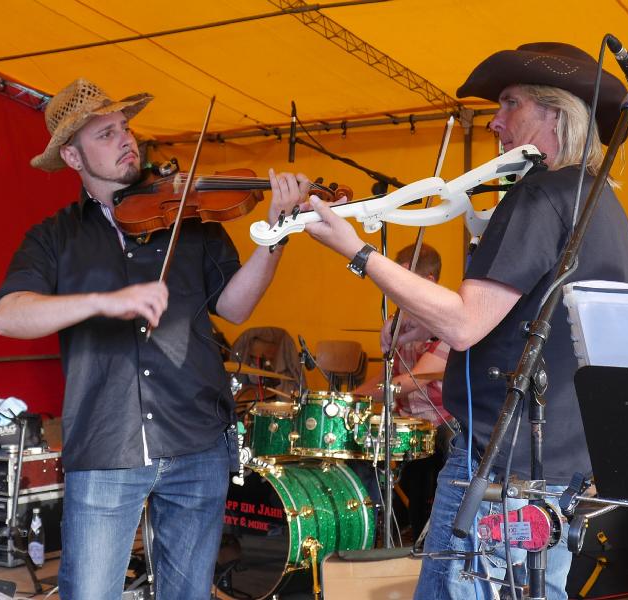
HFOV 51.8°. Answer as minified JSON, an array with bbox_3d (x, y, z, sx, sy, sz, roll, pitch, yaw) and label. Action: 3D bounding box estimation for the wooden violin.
[{"bbox_3d":[-0.194,-0.264,1.595,0.600,0.210,0.090,-1,-42,4],"label":"wooden violin"}]

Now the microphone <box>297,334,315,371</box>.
[{"bbox_3d":[-0.035,0.231,2.850,0.045,0.160,0.045,-17,9,17],"label":"microphone"}]

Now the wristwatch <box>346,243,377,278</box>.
[{"bbox_3d":[0.097,-0.079,1.275,0.042,0.062,0.065,34,0,13],"label":"wristwatch"}]

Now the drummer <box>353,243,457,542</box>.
[{"bbox_3d":[0.469,0.440,3.080,0.660,1.400,0.540,0,0,-41],"label":"drummer"}]

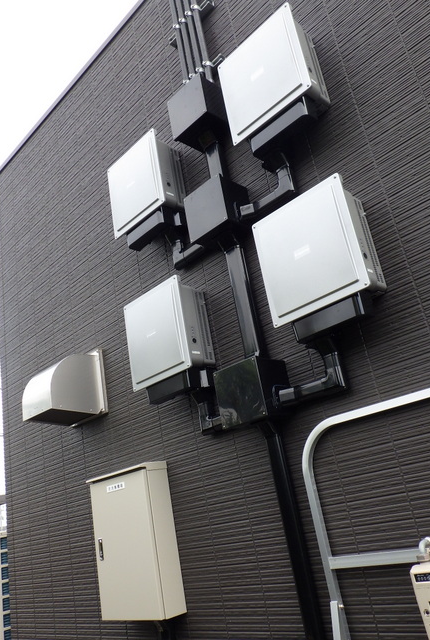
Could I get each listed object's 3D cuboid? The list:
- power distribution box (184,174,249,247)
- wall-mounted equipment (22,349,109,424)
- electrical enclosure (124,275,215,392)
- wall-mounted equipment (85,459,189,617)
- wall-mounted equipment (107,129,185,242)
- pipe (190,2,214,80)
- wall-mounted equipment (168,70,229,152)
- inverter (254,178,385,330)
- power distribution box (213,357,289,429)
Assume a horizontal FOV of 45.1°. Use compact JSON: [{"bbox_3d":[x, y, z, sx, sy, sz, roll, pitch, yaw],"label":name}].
[{"bbox_3d":[0.027,-0.530,2.624,0.213,0.256,0.252,11,-28,-45],"label":"power distribution box"},{"bbox_3d":[-0.976,0.436,3.339,0.360,0.430,0.430,11,-28,-45],"label":"wall-mounted equipment"},{"bbox_3d":[-0.235,0.091,2.764,0.221,0.486,0.450,11,-28,-45],"label":"electrical enclosure"},{"bbox_3d":[-0.440,1.196,2.802,0.160,0.733,0.560,11,-28,-45],"label":"wall-mounted equipment"},{"bbox_3d":[-0.388,-0.769,3.079,0.221,0.486,0.450,11,-28,-45],"label":"wall-mounted equipment"},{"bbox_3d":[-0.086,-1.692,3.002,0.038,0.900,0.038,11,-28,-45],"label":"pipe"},{"bbox_3d":[-0.078,-1.123,2.842,0.213,0.256,0.252,11,-28,-45],"label":"wall-mounted equipment"},{"bbox_3d":[0.441,-0.253,2.153,0.221,0.486,0.450,11,-28,-45],"label":"inverter"},{"bbox_3d":[0.180,0.333,2.308,0.213,0.256,0.252,11,-28,-45],"label":"power distribution box"}]

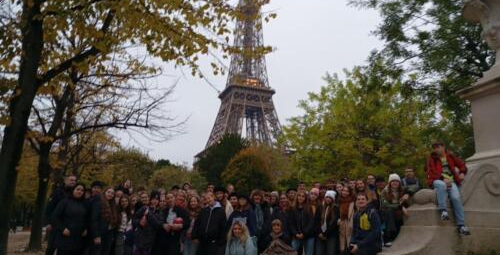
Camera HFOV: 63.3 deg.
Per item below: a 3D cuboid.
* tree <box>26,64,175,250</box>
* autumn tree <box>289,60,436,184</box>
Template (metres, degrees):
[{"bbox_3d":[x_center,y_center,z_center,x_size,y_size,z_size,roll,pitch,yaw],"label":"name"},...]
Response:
[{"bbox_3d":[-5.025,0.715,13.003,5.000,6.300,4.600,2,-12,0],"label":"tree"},{"bbox_3d":[4.718,1.091,17.179,6.600,7.900,6.300,2,-12,0],"label":"autumn tree"}]

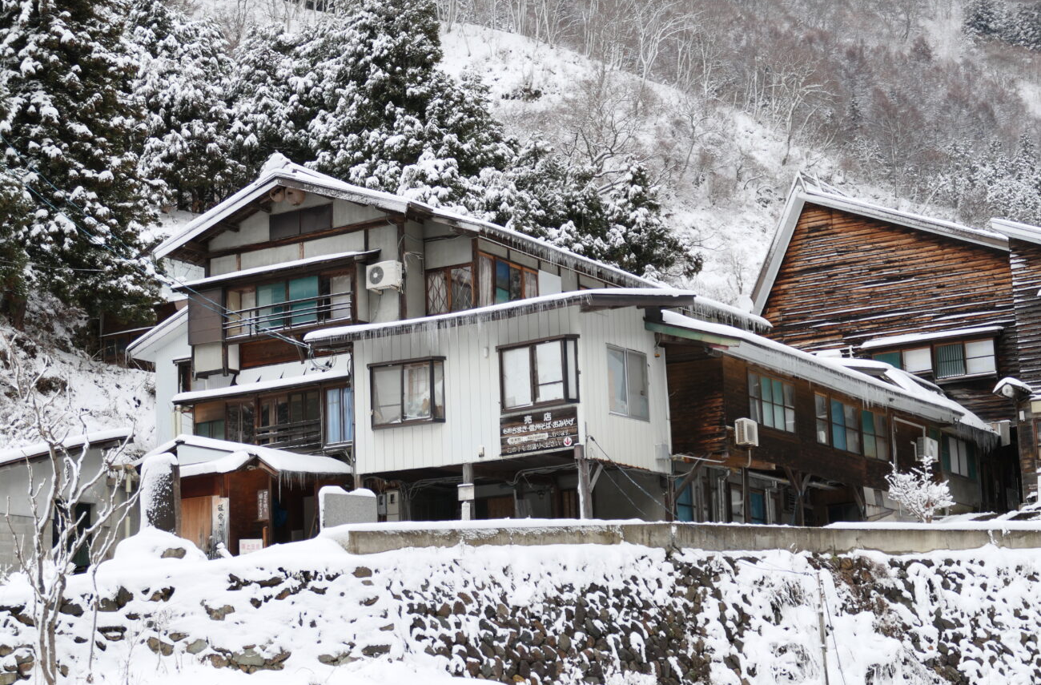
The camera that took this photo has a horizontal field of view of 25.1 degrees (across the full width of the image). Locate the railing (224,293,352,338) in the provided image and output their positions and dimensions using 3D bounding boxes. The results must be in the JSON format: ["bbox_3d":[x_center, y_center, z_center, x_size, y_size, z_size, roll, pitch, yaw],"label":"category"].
[{"bbox_3d":[-5.239,-0.568,52.601,3.570,0.630,0.080,-9,-13,30],"label":"railing"}]

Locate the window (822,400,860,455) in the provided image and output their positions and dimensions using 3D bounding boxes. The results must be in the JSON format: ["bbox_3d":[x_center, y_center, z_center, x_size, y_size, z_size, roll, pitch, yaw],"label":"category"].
[{"bbox_3d":[7.664,1.999,55.490,0.100,1.170,1.700,-9,-13,30],"label":"window"}]

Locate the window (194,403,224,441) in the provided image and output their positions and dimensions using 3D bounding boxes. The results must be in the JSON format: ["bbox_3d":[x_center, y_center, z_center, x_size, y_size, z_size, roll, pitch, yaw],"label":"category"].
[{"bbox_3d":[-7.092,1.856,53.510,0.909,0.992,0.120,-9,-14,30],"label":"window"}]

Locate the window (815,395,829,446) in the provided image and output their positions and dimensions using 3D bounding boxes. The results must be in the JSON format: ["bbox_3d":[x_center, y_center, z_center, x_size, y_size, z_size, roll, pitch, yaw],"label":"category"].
[{"bbox_3d":[6.838,1.746,52.918,0.100,1.161,0.812,-9,-14,30],"label":"window"}]

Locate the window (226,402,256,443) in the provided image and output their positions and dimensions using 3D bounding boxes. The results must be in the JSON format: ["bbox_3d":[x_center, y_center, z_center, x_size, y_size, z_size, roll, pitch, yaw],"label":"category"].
[{"bbox_3d":[-6.319,1.822,53.046,0.830,1.124,0.120,-9,-14,30],"label":"window"}]

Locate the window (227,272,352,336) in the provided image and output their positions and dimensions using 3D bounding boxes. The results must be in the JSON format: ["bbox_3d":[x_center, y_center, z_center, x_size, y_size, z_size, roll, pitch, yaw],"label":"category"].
[{"bbox_3d":[-5.223,-0.849,52.783,3.500,1.060,0.120,-9,-13,30],"label":"window"}]

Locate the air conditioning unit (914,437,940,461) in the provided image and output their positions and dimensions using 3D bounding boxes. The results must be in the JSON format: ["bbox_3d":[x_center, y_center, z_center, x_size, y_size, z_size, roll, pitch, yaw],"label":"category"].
[{"bbox_3d":[10.270,2.711,59.189,0.260,0.510,0.780,-9,-13,30],"label":"air conditioning unit"}]

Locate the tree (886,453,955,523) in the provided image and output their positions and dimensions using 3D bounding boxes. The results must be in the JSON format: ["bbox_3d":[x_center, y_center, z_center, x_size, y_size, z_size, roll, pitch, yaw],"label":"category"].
[{"bbox_3d":[8.439,3.101,49.500,1.460,1.520,1.350,-4,-12,10],"label":"tree"}]

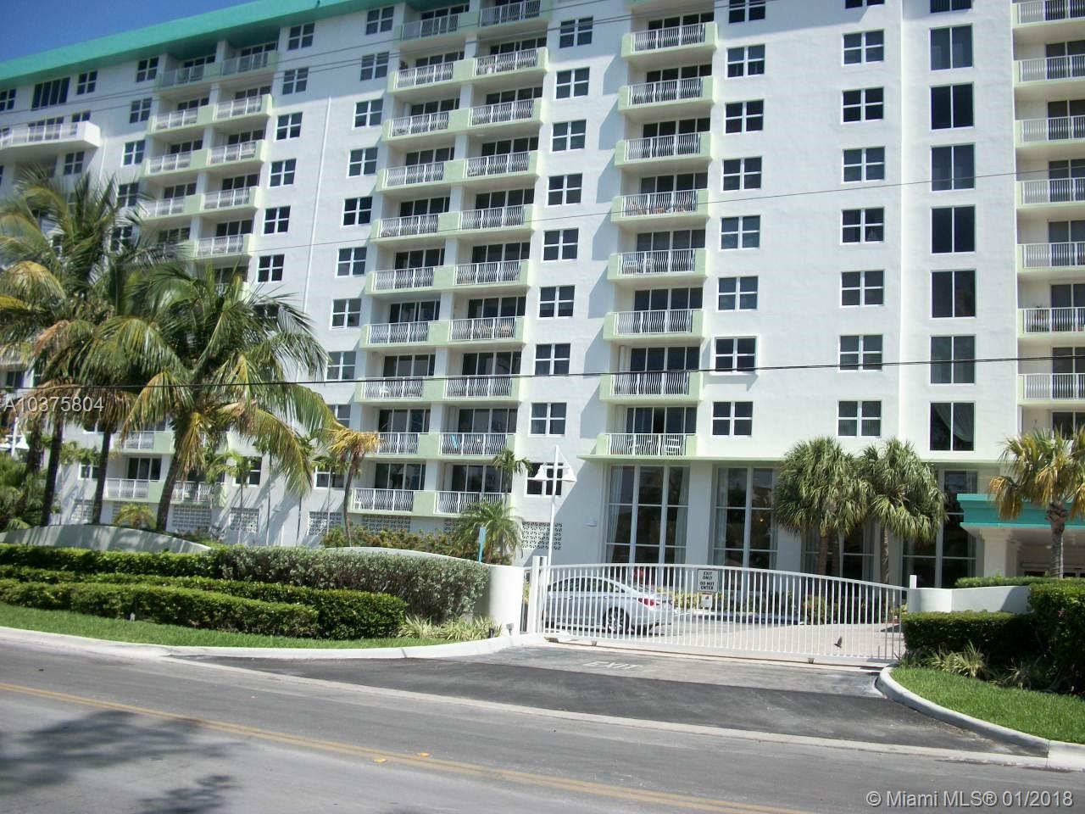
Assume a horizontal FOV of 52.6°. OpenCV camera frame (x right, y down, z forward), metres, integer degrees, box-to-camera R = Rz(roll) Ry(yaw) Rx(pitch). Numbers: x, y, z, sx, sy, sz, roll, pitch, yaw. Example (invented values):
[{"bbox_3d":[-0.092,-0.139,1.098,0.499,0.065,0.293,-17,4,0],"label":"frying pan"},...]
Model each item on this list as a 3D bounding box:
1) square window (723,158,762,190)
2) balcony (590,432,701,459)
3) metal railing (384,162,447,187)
[{"bbox_3d":[8.607,-9.982,47.113,1.680,1.420,0.150,0,-10,26],"label":"square window"},{"bbox_3d":[4.619,1.799,46.938,4.500,1.120,1.000,0,-10,25],"label":"balcony"},{"bbox_3d":[-6.453,-11.642,55.057,3.630,1.099,0.100,0,-10,26],"label":"metal railing"}]

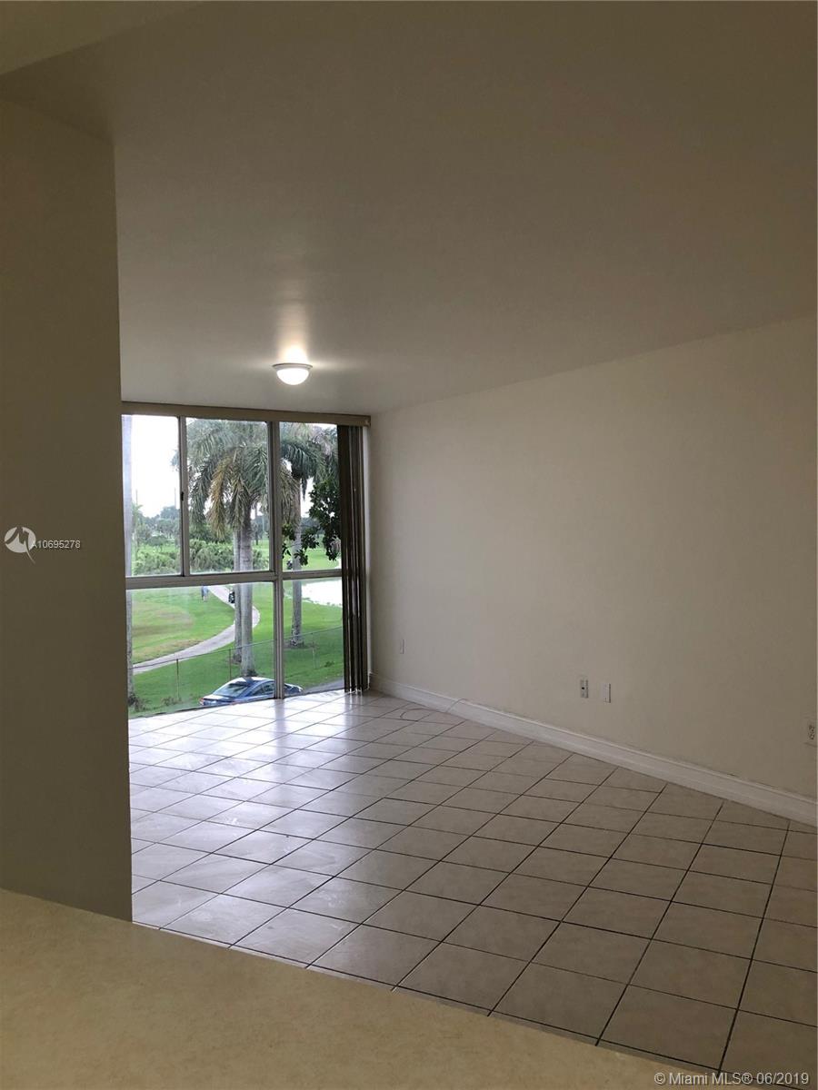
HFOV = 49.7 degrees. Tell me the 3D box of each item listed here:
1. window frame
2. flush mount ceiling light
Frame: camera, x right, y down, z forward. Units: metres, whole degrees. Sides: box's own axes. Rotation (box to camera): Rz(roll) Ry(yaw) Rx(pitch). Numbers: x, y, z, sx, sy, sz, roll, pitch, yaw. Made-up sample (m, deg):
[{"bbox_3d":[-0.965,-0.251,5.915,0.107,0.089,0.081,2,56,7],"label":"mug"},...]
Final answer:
[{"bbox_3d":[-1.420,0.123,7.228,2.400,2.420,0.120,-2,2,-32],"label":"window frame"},{"bbox_3d":[-0.669,-0.977,5.096,0.236,0.118,0.236,-1,2,0],"label":"flush mount ceiling light"}]

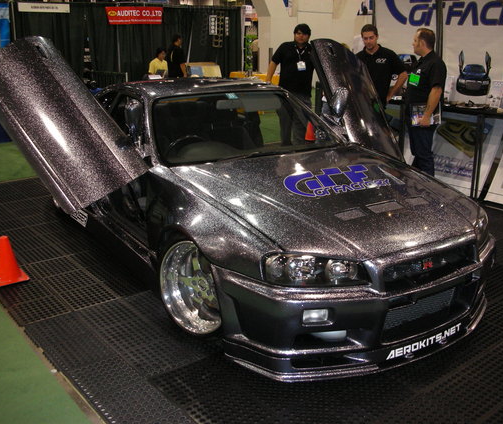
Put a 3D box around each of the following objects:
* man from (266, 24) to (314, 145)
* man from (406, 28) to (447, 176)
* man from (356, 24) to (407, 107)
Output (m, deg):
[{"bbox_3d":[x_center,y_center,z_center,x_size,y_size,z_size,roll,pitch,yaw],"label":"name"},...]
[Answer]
[{"bbox_3d":[0.427,-1.179,6.449,0.560,1.780,0.340,-2,16,-7],"label":"man"},{"bbox_3d":[1.612,-0.867,5.488,0.380,1.710,0.520,-4,17,-14],"label":"man"},{"bbox_3d":[1.185,-0.932,5.644,0.580,1.750,0.340,2,16,7],"label":"man"}]

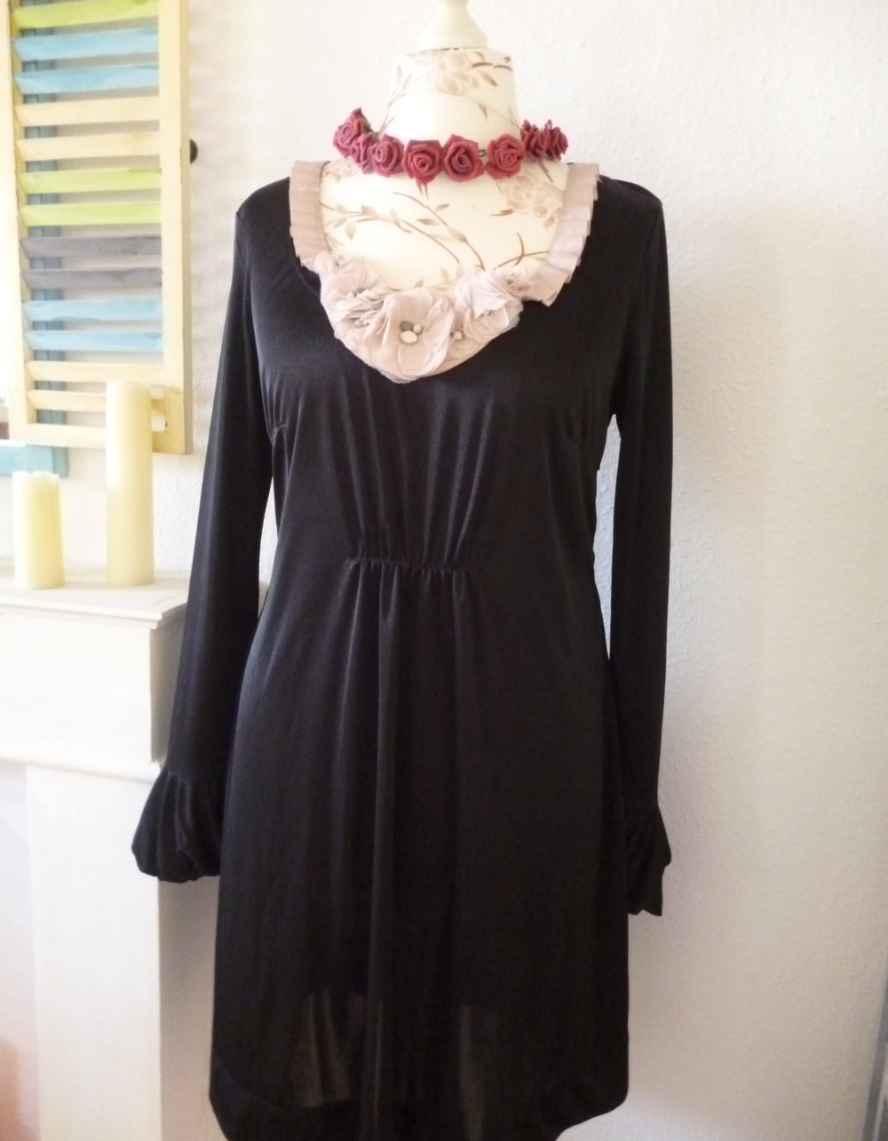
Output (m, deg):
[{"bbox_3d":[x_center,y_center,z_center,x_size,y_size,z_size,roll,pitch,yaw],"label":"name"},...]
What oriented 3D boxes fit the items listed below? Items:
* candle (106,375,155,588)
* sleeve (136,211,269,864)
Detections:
[{"bbox_3d":[-0.457,-0.127,1.400,0.065,0.294,0.065,4,10,11],"label":"candle"},{"bbox_3d":[-0.235,0.000,0.965,0.120,0.660,0.125,11,10,10],"label":"sleeve"}]

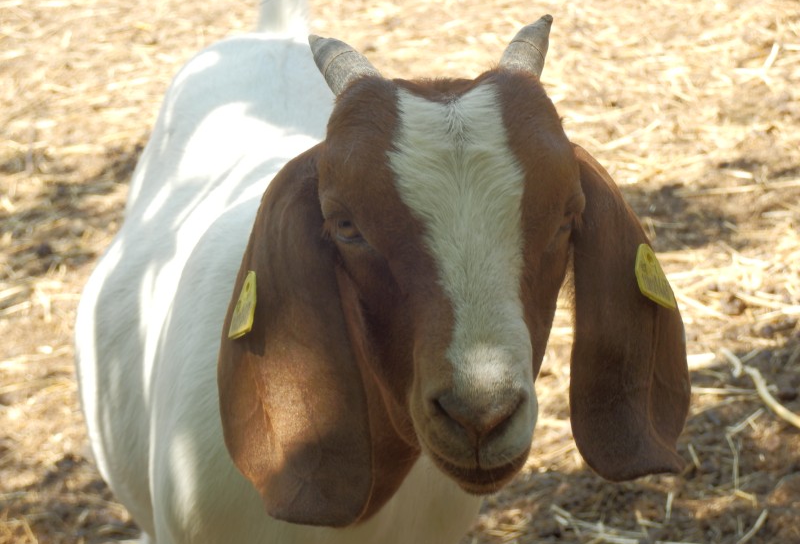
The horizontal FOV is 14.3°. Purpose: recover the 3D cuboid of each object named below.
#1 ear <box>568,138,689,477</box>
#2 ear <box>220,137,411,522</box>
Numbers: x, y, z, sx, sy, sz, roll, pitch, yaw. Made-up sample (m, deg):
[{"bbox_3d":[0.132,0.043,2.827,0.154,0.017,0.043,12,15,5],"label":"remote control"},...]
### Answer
[{"bbox_3d":[0.139,0.025,1.930,0.070,0.195,0.070,-7,17,-8],"label":"ear"},{"bbox_3d":[-0.048,0.038,1.880,0.112,0.218,0.070,-2,17,3],"label":"ear"}]

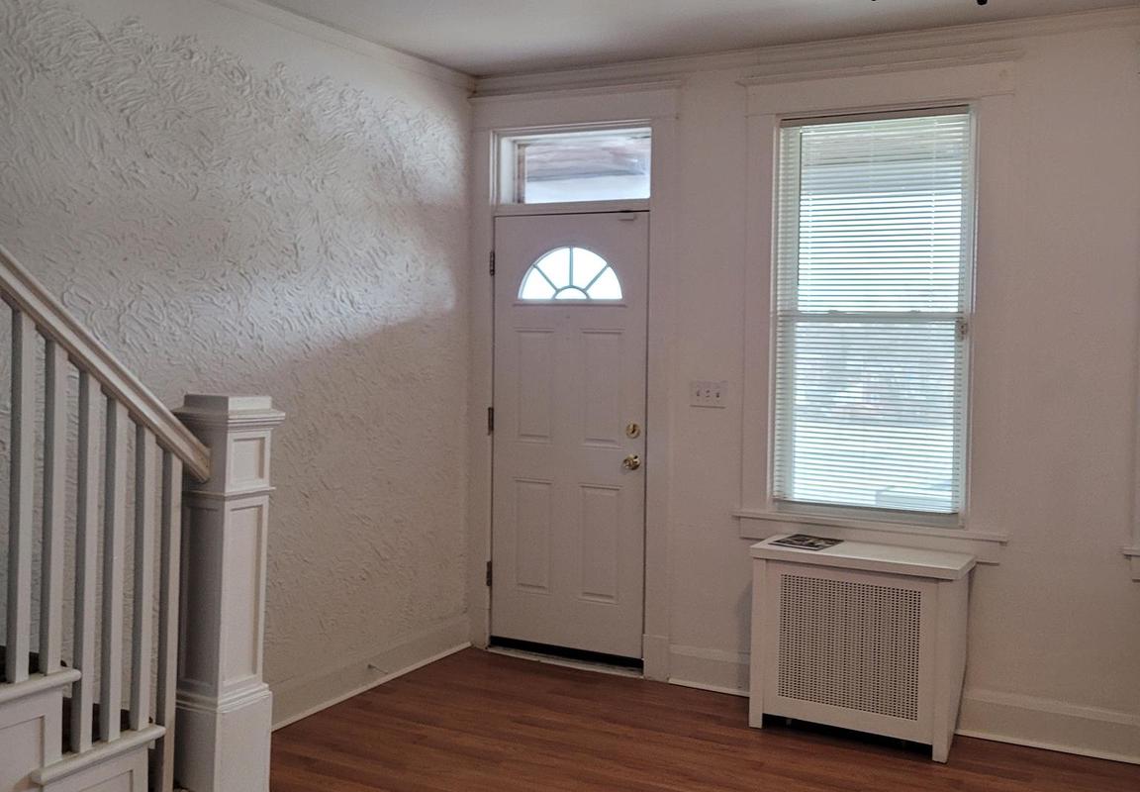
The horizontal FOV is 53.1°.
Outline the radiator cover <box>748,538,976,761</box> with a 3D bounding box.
[{"bbox_3d":[1.129,0.964,4.458,0.790,0.714,0.305,3,4,29],"label":"radiator cover"}]

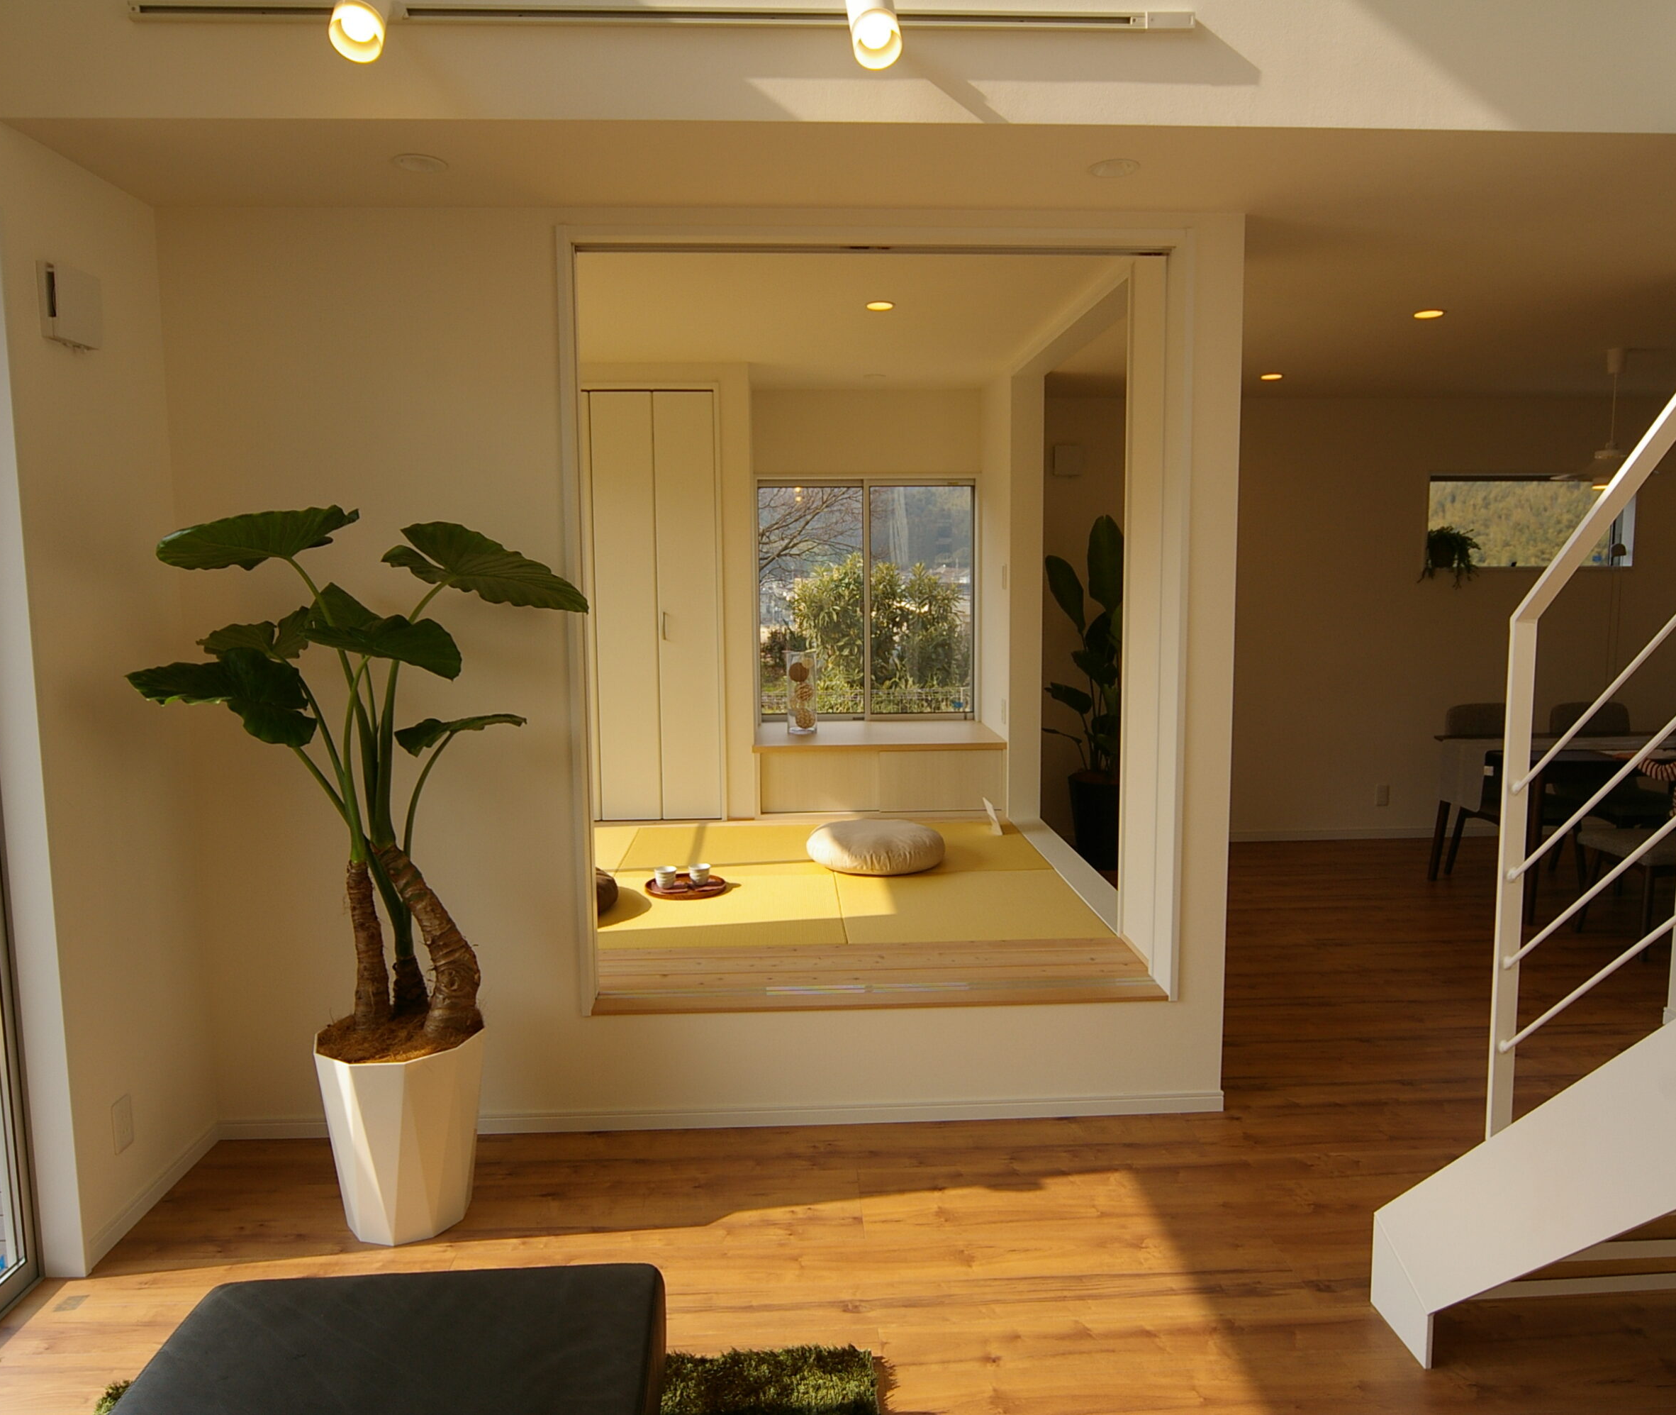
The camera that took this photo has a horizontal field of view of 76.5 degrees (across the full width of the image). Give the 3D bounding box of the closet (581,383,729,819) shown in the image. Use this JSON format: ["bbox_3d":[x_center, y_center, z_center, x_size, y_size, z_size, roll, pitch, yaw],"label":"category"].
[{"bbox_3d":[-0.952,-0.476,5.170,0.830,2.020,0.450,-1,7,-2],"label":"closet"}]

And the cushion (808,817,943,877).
[{"bbox_3d":[0.163,0.550,4.456,0.575,0.160,0.570,-1,7,-2],"label":"cushion"}]

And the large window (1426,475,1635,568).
[{"bbox_3d":[3.831,-1.030,5.884,1.180,0.510,0.100,-1,7,-2],"label":"large window"}]

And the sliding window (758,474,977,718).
[{"bbox_3d":[0.157,-0.569,5.735,1.175,1.290,0.100,-1,7,-2],"label":"sliding window"}]

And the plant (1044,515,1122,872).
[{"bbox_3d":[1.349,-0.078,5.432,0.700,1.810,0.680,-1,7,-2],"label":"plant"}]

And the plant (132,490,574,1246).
[{"bbox_3d":[-1.048,0.390,2.388,0.990,1.660,0.790,-1,7,-2],"label":"plant"}]

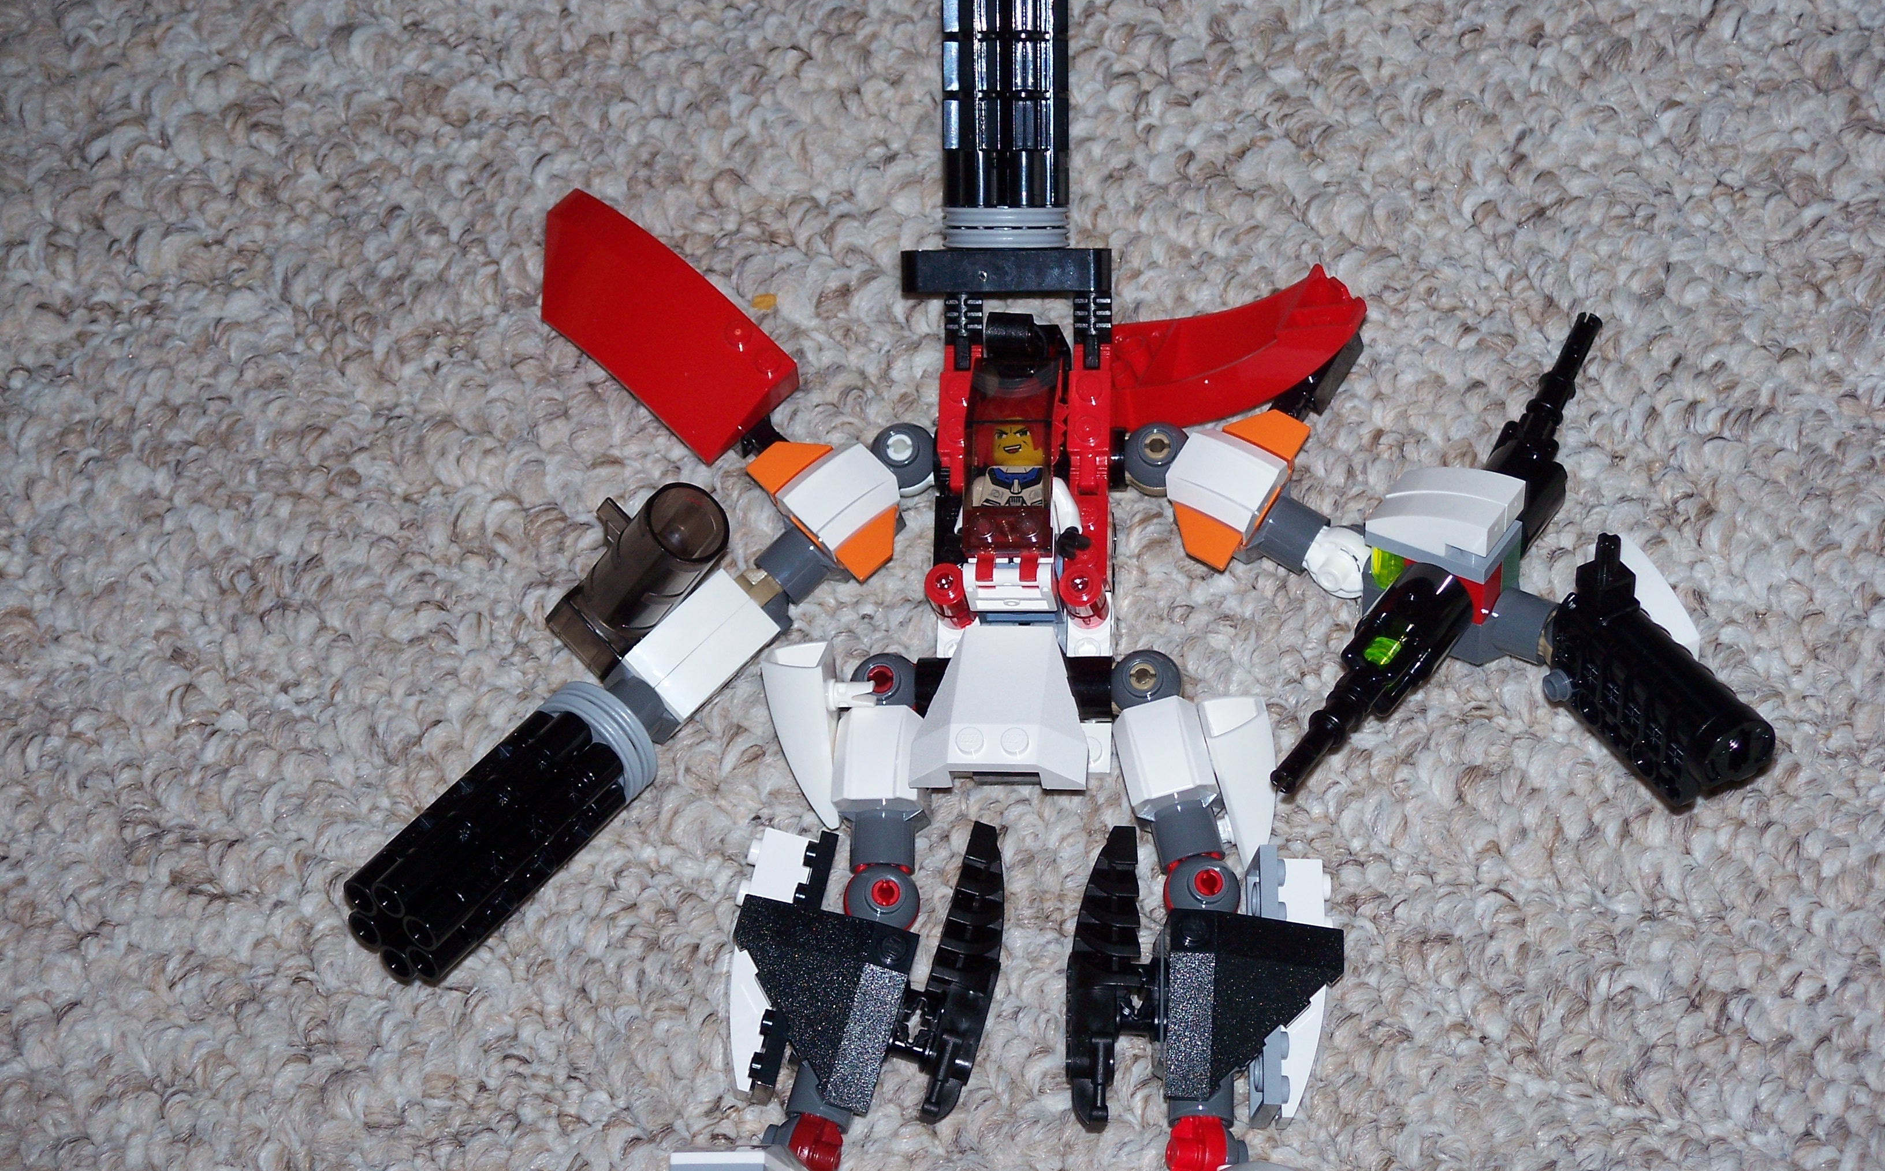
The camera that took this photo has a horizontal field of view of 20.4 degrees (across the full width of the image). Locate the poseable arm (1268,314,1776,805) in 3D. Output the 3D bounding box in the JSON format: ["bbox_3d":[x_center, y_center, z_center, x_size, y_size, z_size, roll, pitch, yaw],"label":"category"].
[{"bbox_3d":[0.105,-0.009,0.957,0.090,0.045,0.094,0,71,0],"label":"poseable arm"}]

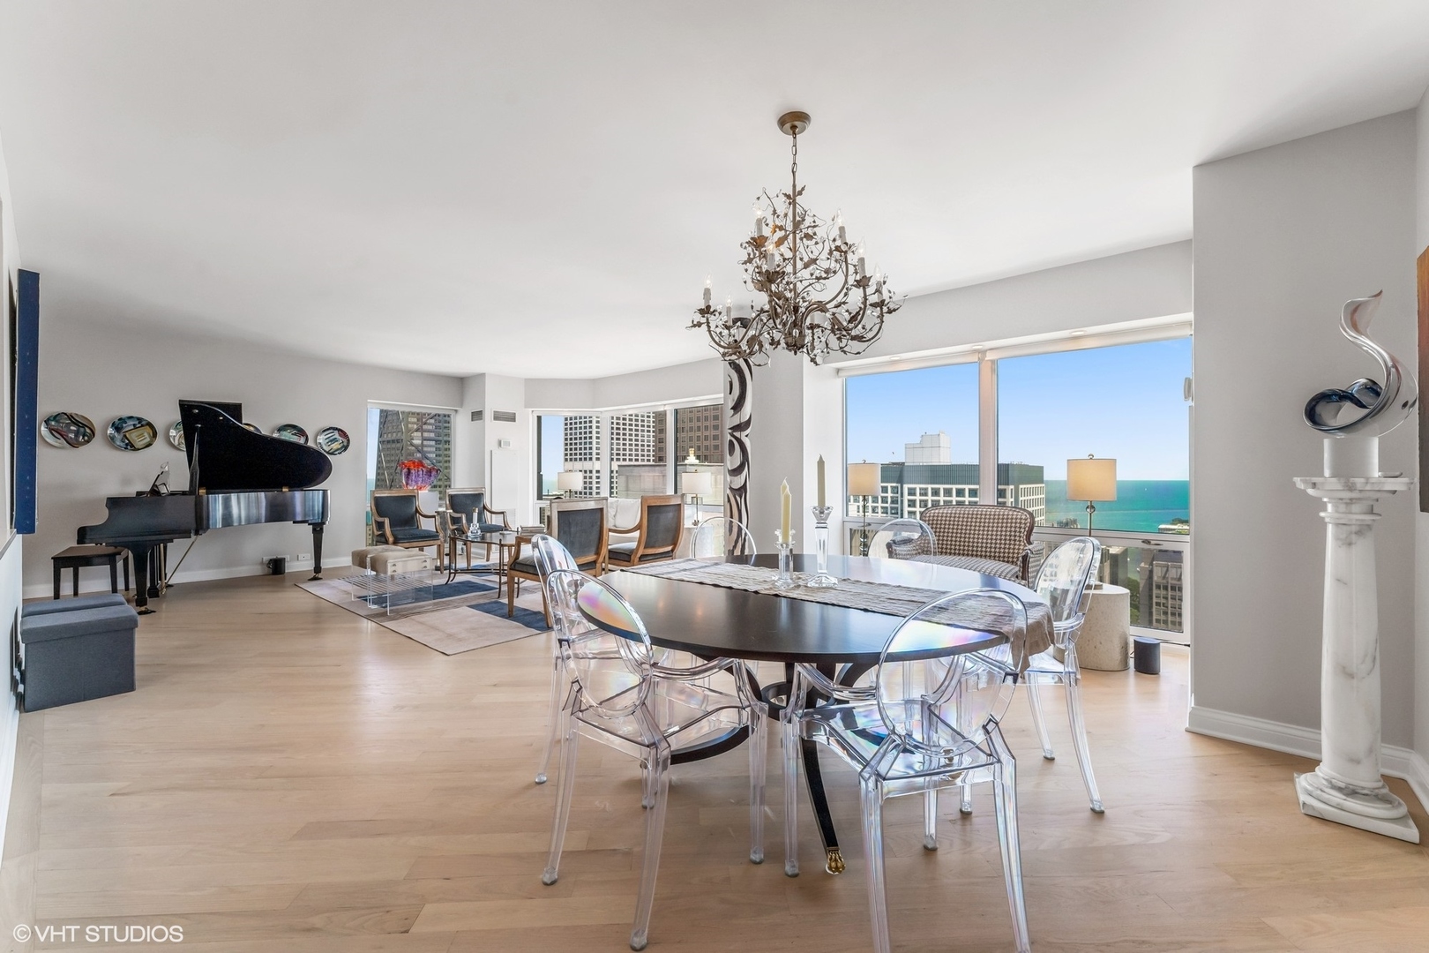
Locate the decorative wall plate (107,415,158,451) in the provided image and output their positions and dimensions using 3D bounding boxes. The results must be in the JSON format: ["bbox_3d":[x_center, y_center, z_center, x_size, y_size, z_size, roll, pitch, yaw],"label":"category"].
[{"bbox_3d":[-6.090,-0.459,5.830,0.050,0.375,0.375,0,0,41],"label":"decorative wall plate"}]

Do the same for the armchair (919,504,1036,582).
[{"bbox_3d":[1.995,0.710,4.450,1.030,0.940,0.690,0,0,35],"label":"armchair"}]

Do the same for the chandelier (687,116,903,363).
[{"bbox_3d":[0.325,-0.964,2.280,0.850,0.990,0.850,0,0,0],"label":"chandelier"}]

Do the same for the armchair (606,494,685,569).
[{"bbox_3d":[-0.720,0.685,5.460,0.610,0.990,0.610,0,0,37],"label":"armchair"}]

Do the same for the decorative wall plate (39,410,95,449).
[{"bbox_3d":[-6.430,-0.462,5.530,0.045,0.360,0.360,0,0,44],"label":"decorative wall plate"}]

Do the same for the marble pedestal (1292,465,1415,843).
[{"bbox_3d":[2.245,0.594,1.955,0.258,1.172,0.258,0,0,40],"label":"marble pedestal"}]

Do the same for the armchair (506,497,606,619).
[{"bbox_3d":[-1.330,0.685,4.720,0.630,1.000,0.600,0,0,37],"label":"armchair"}]

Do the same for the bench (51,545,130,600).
[{"bbox_3d":[-5.850,0.940,5.250,0.400,0.480,0.950,0,0,-40],"label":"bench"}]

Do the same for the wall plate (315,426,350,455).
[{"bbox_3d":[-4.920,-0.457,7.190,0.050,0.375,0.375,0,0,41],"label":"wall plate"}]

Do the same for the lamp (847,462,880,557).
[{"bbox_3d":[1.250,0.283,4.630,0.265,0.860,0.265,0,0,38],"label":"lamp"}]

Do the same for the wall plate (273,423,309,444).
[{"bbox_3d":[-5.230,-0.469,6.850,0.045,0.360,0.360,0,0,44],"label":"wall plate"}]

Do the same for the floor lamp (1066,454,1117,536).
[{"bbox_3d":[2.420,0.285,3.580,0.265,0.860,0.265,0,0,38],"label":"floor lamp"}]

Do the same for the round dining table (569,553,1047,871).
[{"bbox_3d":[0.372,0.816,2.300,1.810,0.740,1.810,0,0,0],"label":"round dining table"}]

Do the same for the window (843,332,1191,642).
[{"bbox_3d":[2.330,0.085,4.710,2.630,2.190,0.120,0,0,37],"label":"window"}]

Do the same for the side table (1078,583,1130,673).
[{"bbox_3d":[2.420,0.955,3.610,0.470,0.480,0.470,0,0,38],"label":"side table"}]

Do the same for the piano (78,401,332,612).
[{"bbox_3d":[-4.948,0.230,5.667,1.820,1.900,1.550,0,0,-40],"label":"piano"}]

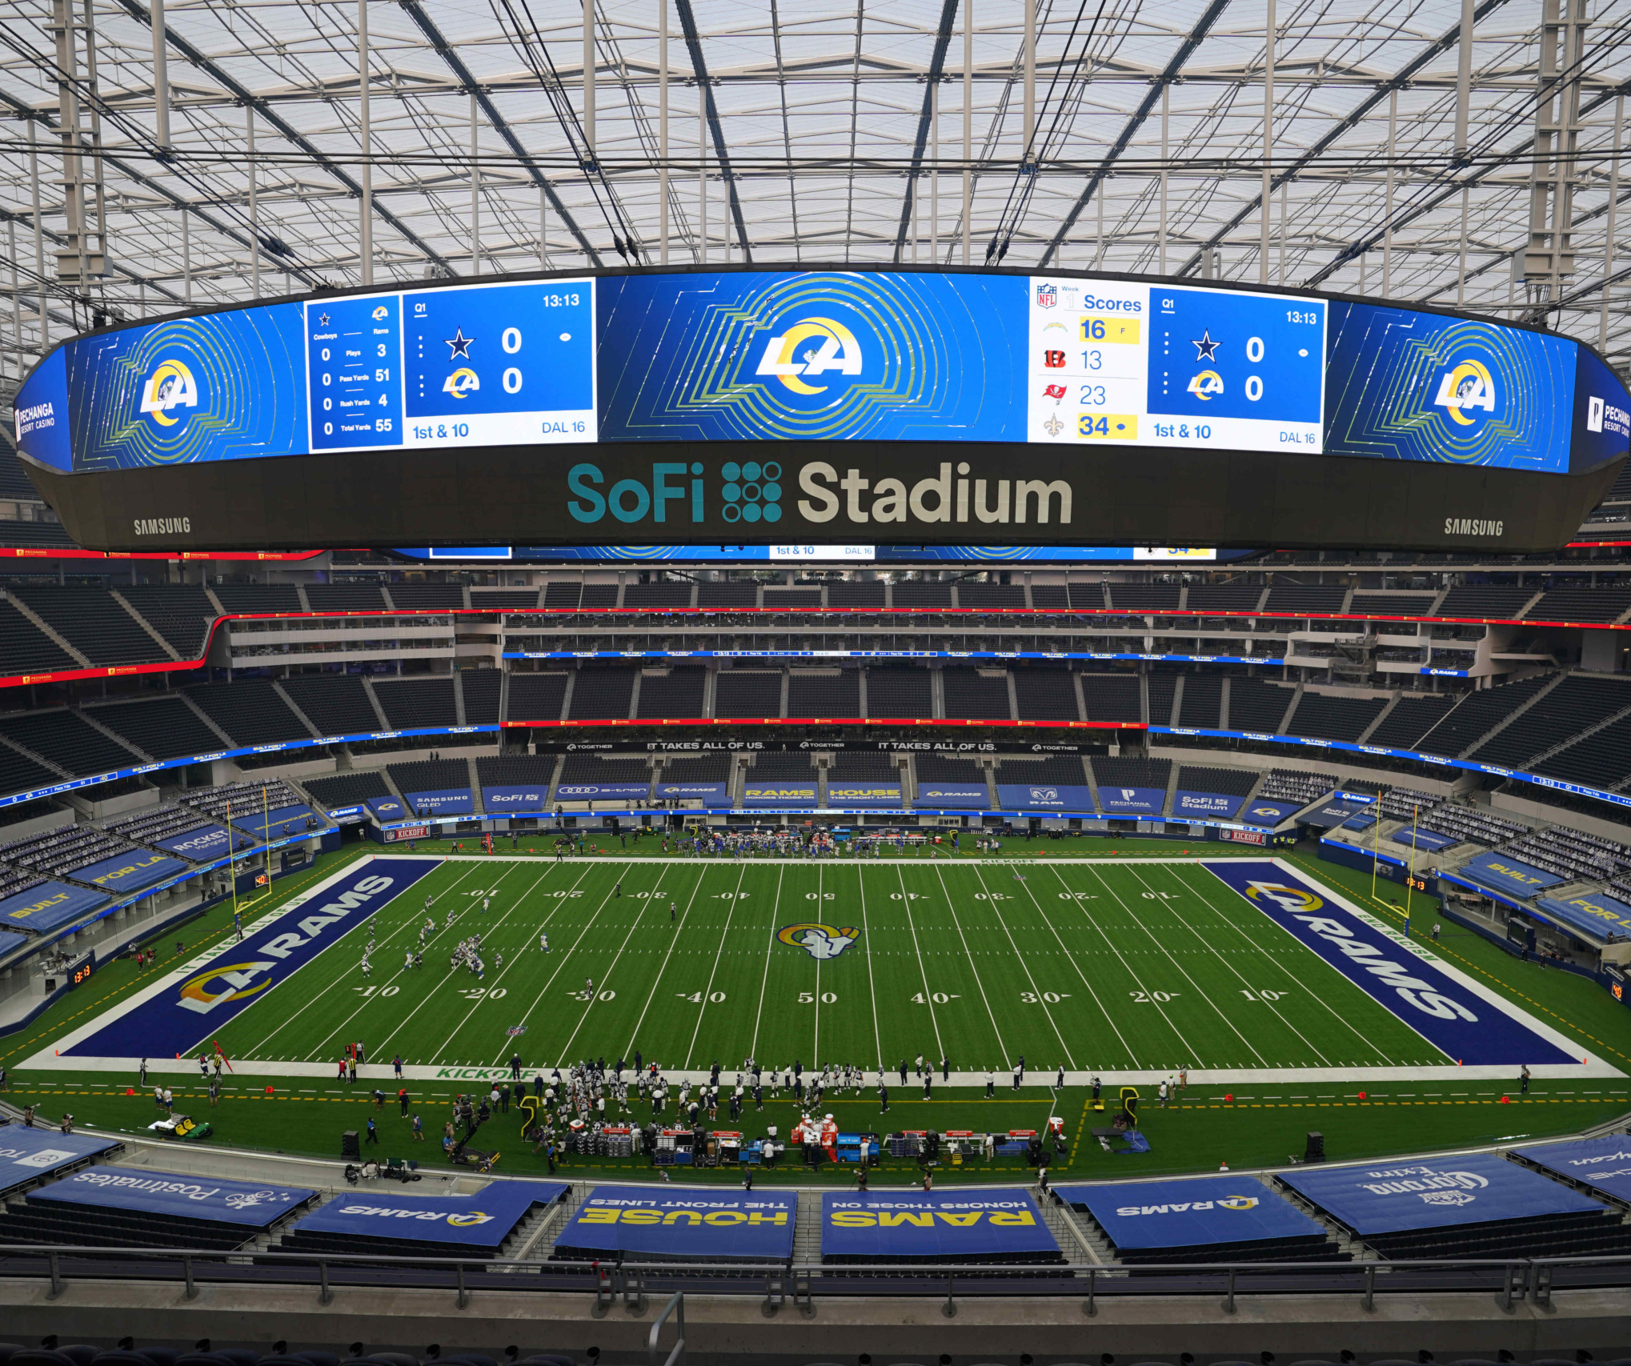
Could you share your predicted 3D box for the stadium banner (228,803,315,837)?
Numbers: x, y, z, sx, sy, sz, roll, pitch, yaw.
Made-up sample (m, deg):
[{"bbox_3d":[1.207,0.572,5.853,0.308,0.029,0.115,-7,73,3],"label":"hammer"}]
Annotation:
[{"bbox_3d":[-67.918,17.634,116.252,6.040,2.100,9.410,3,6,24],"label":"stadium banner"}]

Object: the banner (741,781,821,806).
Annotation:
[{"bbox_3d":[-5.040,16.570,133.900,11.090,0.350,7.480,0,22,0],"label":"banner"}]

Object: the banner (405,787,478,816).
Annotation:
[{"bbox_3d":[-52.120,16.860,126.930,8.440,0.350,8.040,-1,20,-27],"label":"banner"}]

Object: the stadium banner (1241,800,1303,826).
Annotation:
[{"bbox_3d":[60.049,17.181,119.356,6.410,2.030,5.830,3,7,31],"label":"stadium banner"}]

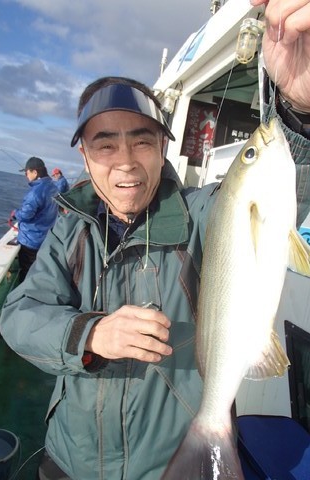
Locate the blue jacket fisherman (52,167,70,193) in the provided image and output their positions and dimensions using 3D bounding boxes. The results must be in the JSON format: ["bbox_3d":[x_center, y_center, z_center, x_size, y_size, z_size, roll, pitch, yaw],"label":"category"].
[{"bbox_3d":[-1.940,-0.500,7.400,0.480,1.720,0.520,7,6,-18],"label":"blue jacket fisherman"}]

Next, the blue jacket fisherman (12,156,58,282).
[{"bbox_3d":[-1.250,0.040,3.920,0.520,1.740,0.540,9,6,1],"label":"blue jacket fisherman"}]

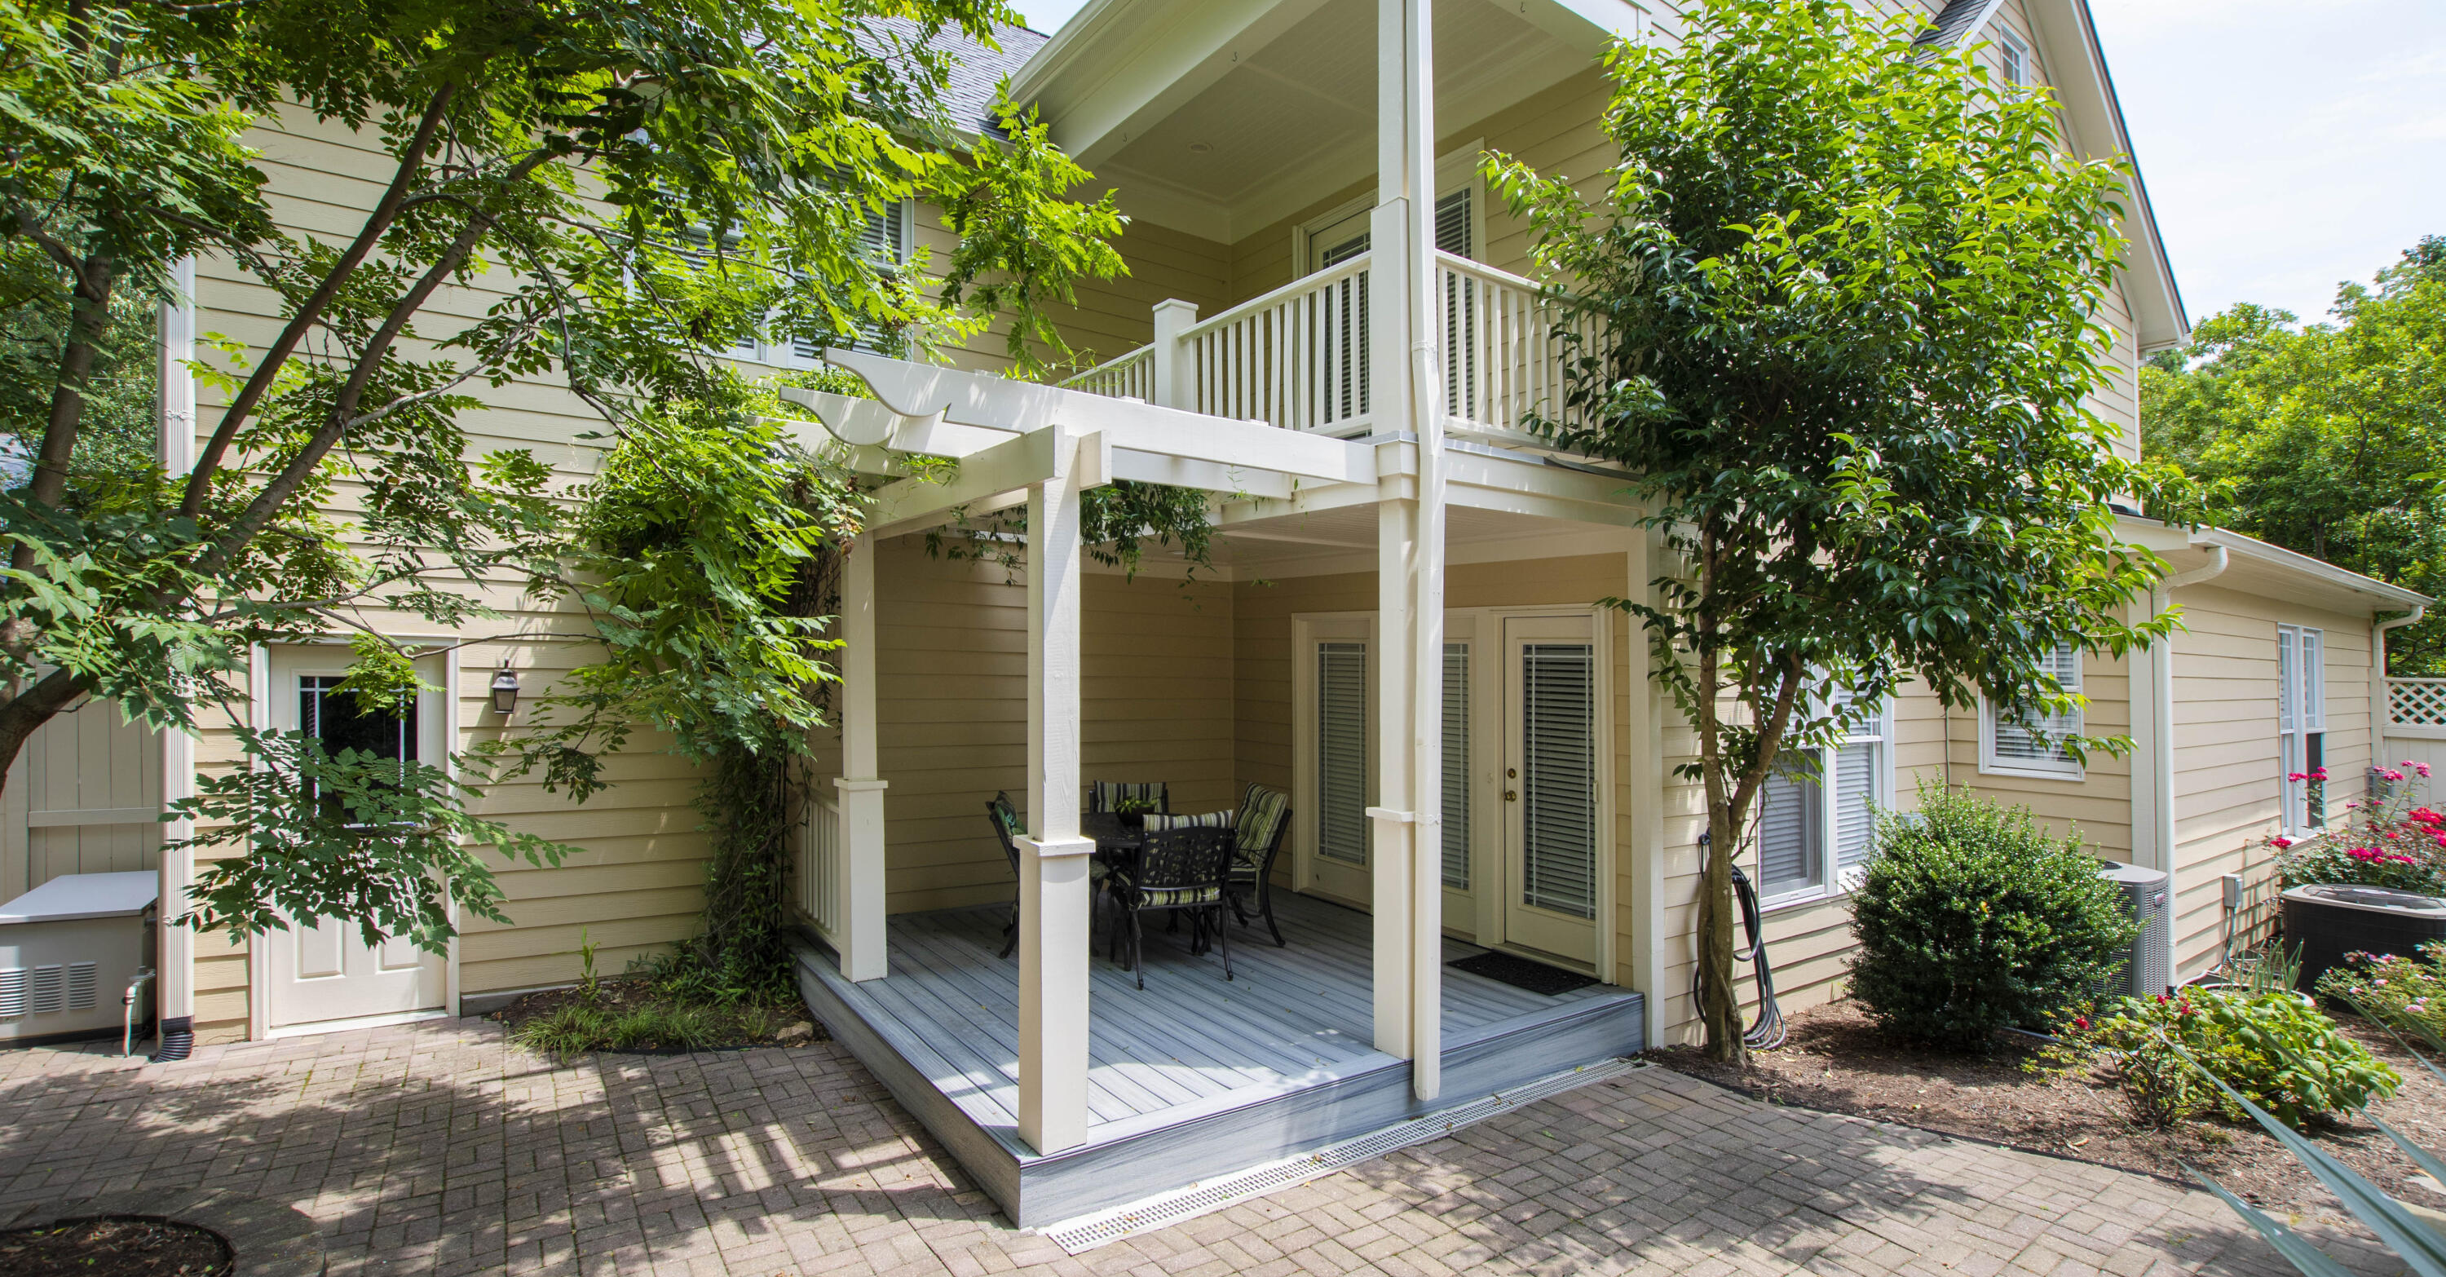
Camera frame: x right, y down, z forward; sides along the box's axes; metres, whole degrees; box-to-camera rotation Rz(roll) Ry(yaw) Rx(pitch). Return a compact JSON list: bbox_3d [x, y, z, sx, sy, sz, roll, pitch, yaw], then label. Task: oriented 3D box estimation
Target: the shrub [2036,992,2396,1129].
[{"bbox_3d":[4.940,1.971,5.040,0.980,0.520,1.250,2,-2,-35],"label":"shrub"}]

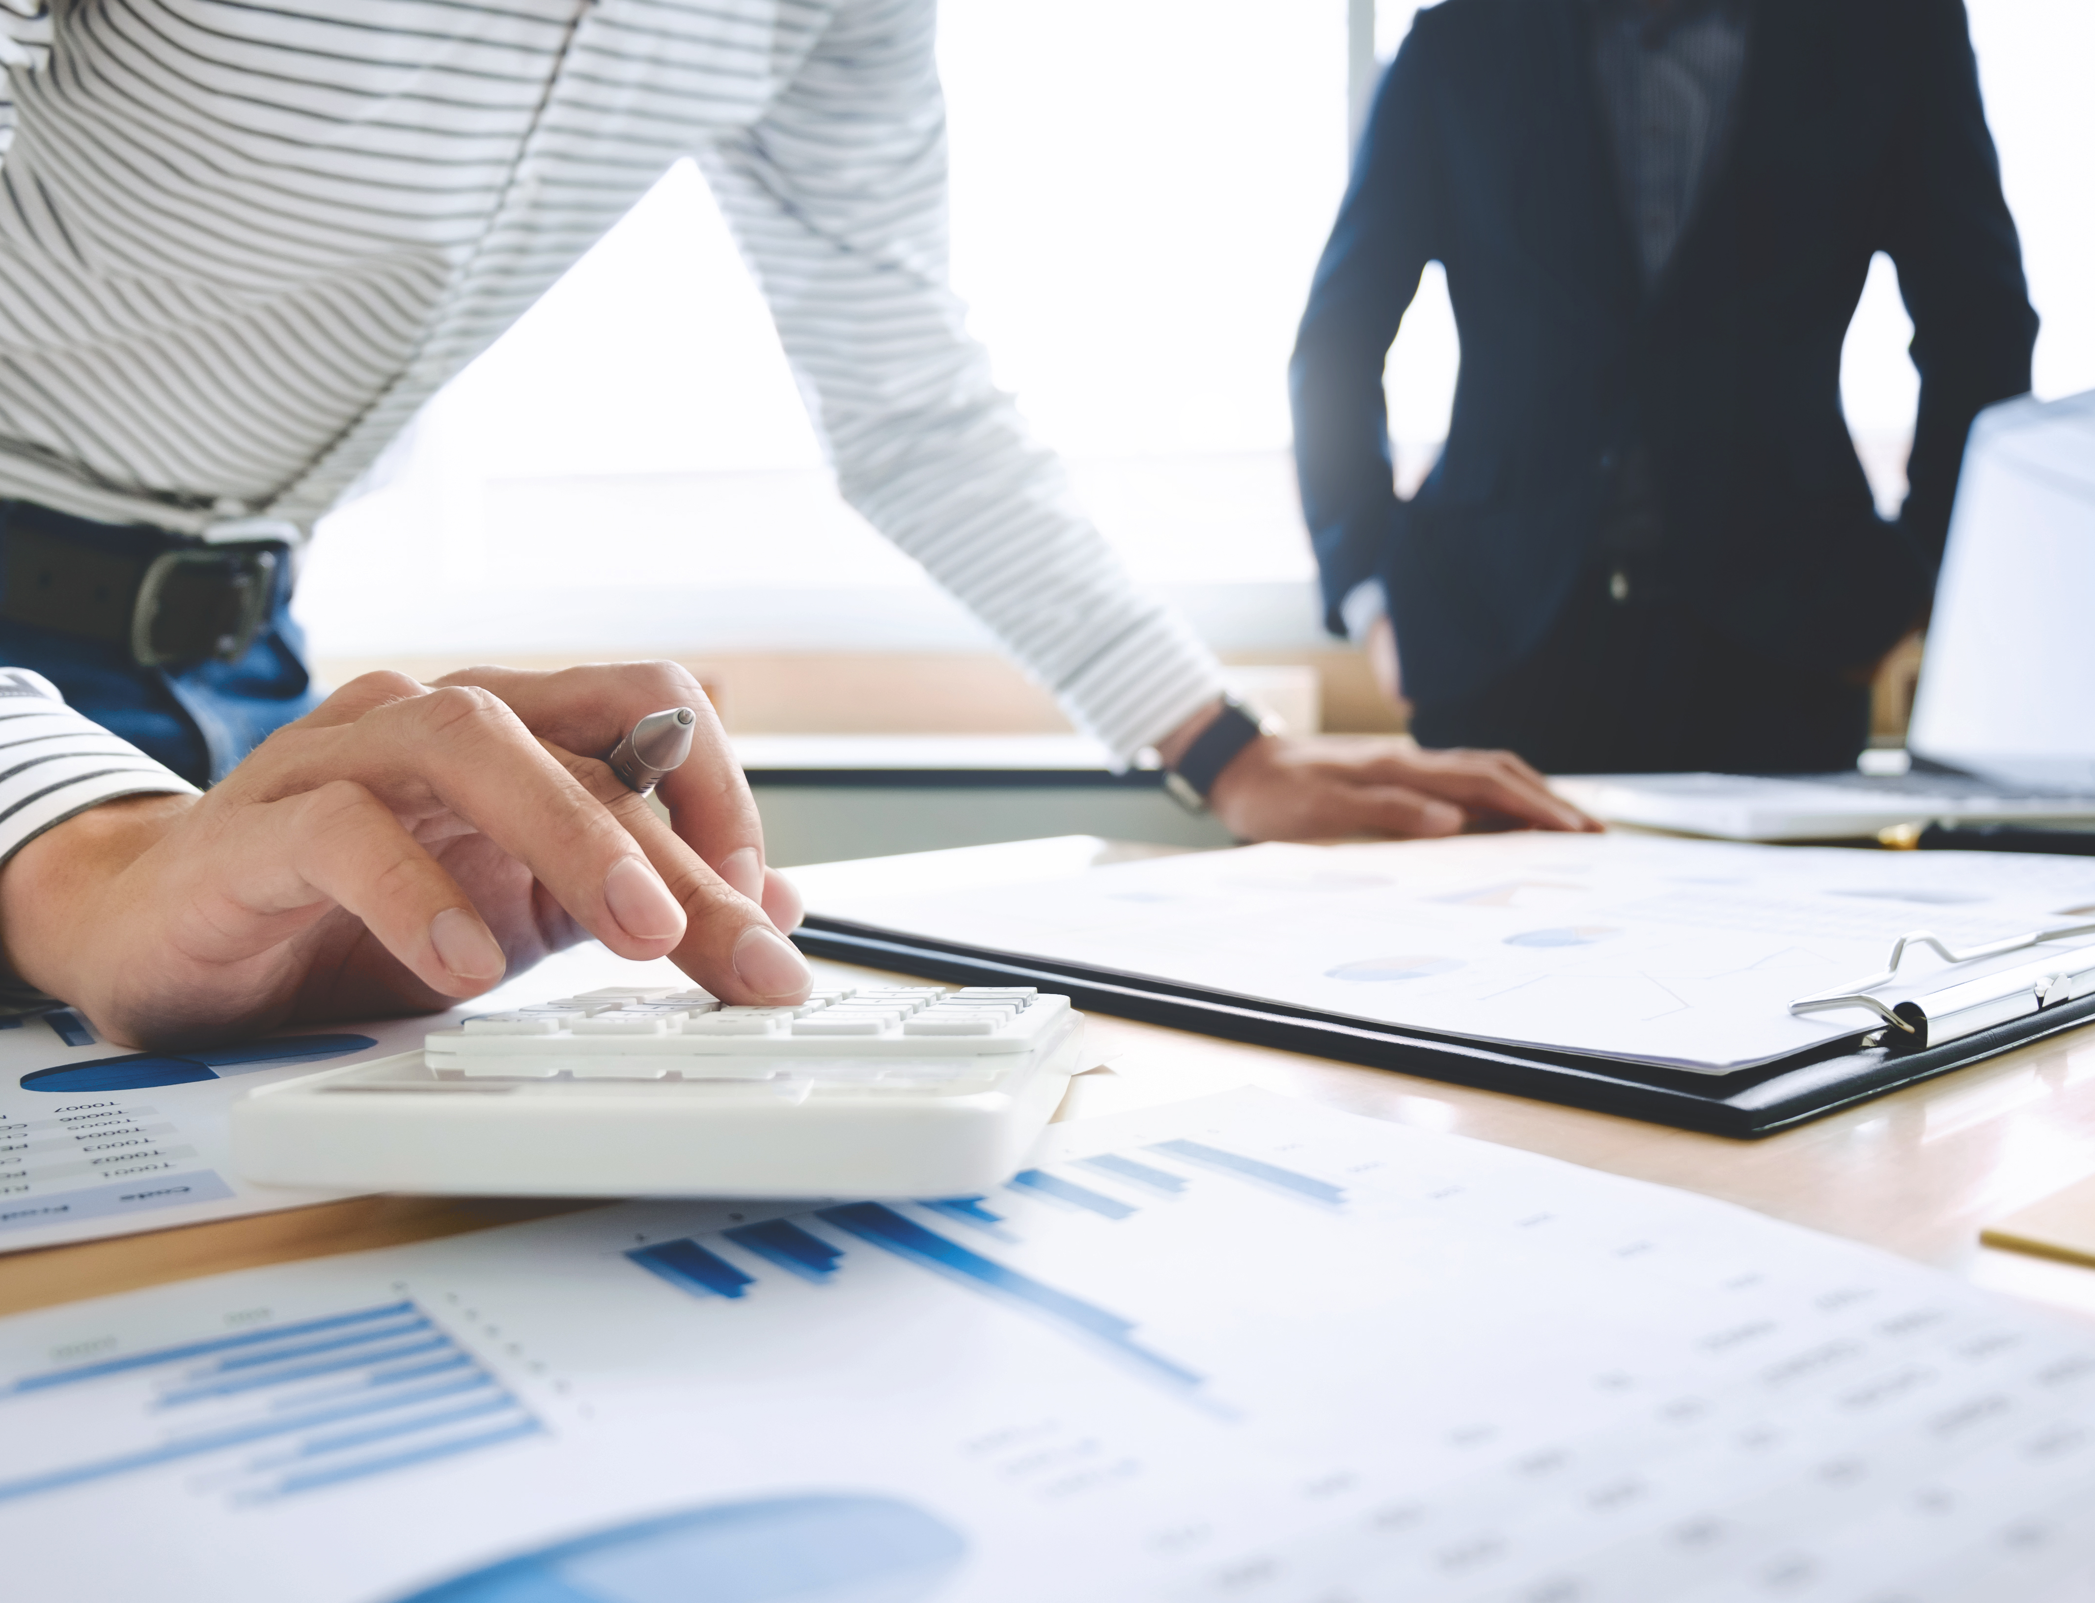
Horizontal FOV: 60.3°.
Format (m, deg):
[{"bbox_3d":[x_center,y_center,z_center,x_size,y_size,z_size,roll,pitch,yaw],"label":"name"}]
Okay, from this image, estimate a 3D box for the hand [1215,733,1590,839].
[{"bbox_3d":[0.167,-0.011,0.853,0.178,0.054,0.092,-1,4,-14],"label":"hand"}]

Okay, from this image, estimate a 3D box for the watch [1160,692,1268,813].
[{"bbox_3d":[0.077,-0.022,0.835,0.038,0.052,0.060,38,3,-15],"label":"watch"}]

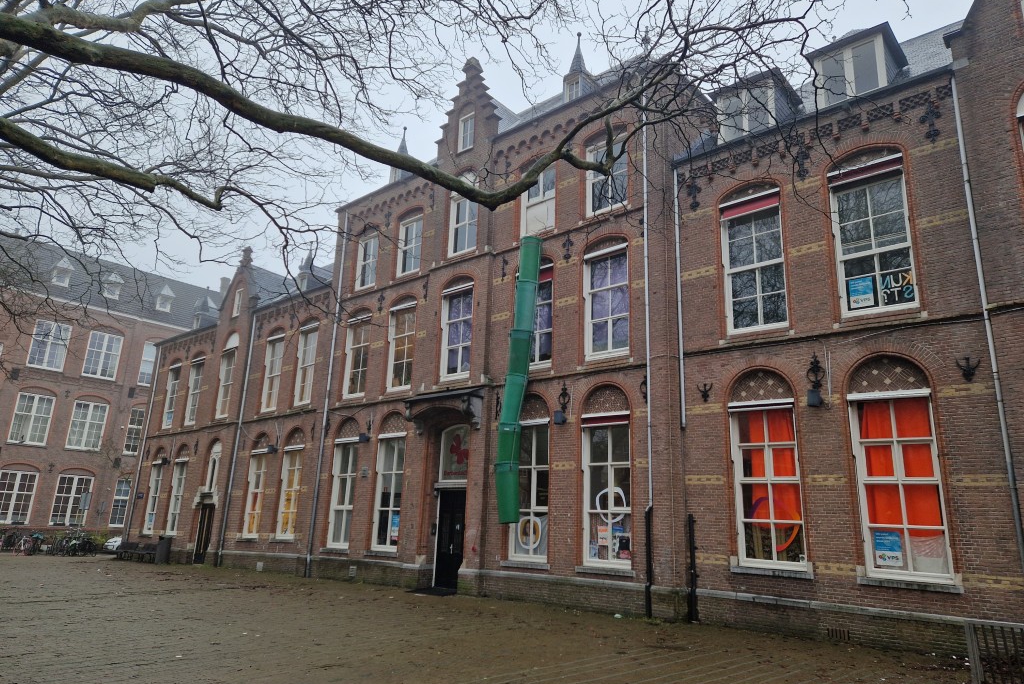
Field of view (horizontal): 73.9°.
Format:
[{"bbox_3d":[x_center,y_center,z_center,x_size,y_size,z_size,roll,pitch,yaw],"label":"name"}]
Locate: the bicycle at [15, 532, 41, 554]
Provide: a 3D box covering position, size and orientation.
[{"bbox_3d":[-24.416,10.154,34.288,1.750,1.100,0.600,-10,-19,37],"label":"bicycle"}]

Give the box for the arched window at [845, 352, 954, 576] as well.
[{"bbox_3d":[6.437,2.047,11.401,1.260,3.703,0.220,-11,-20,40],"label":"arched window"}]

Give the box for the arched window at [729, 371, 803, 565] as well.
[{"bbox_3d":[4.708,2.287,12.714,1.260,3.689,0.200,-11,-19,41],"label":"arched window"}]

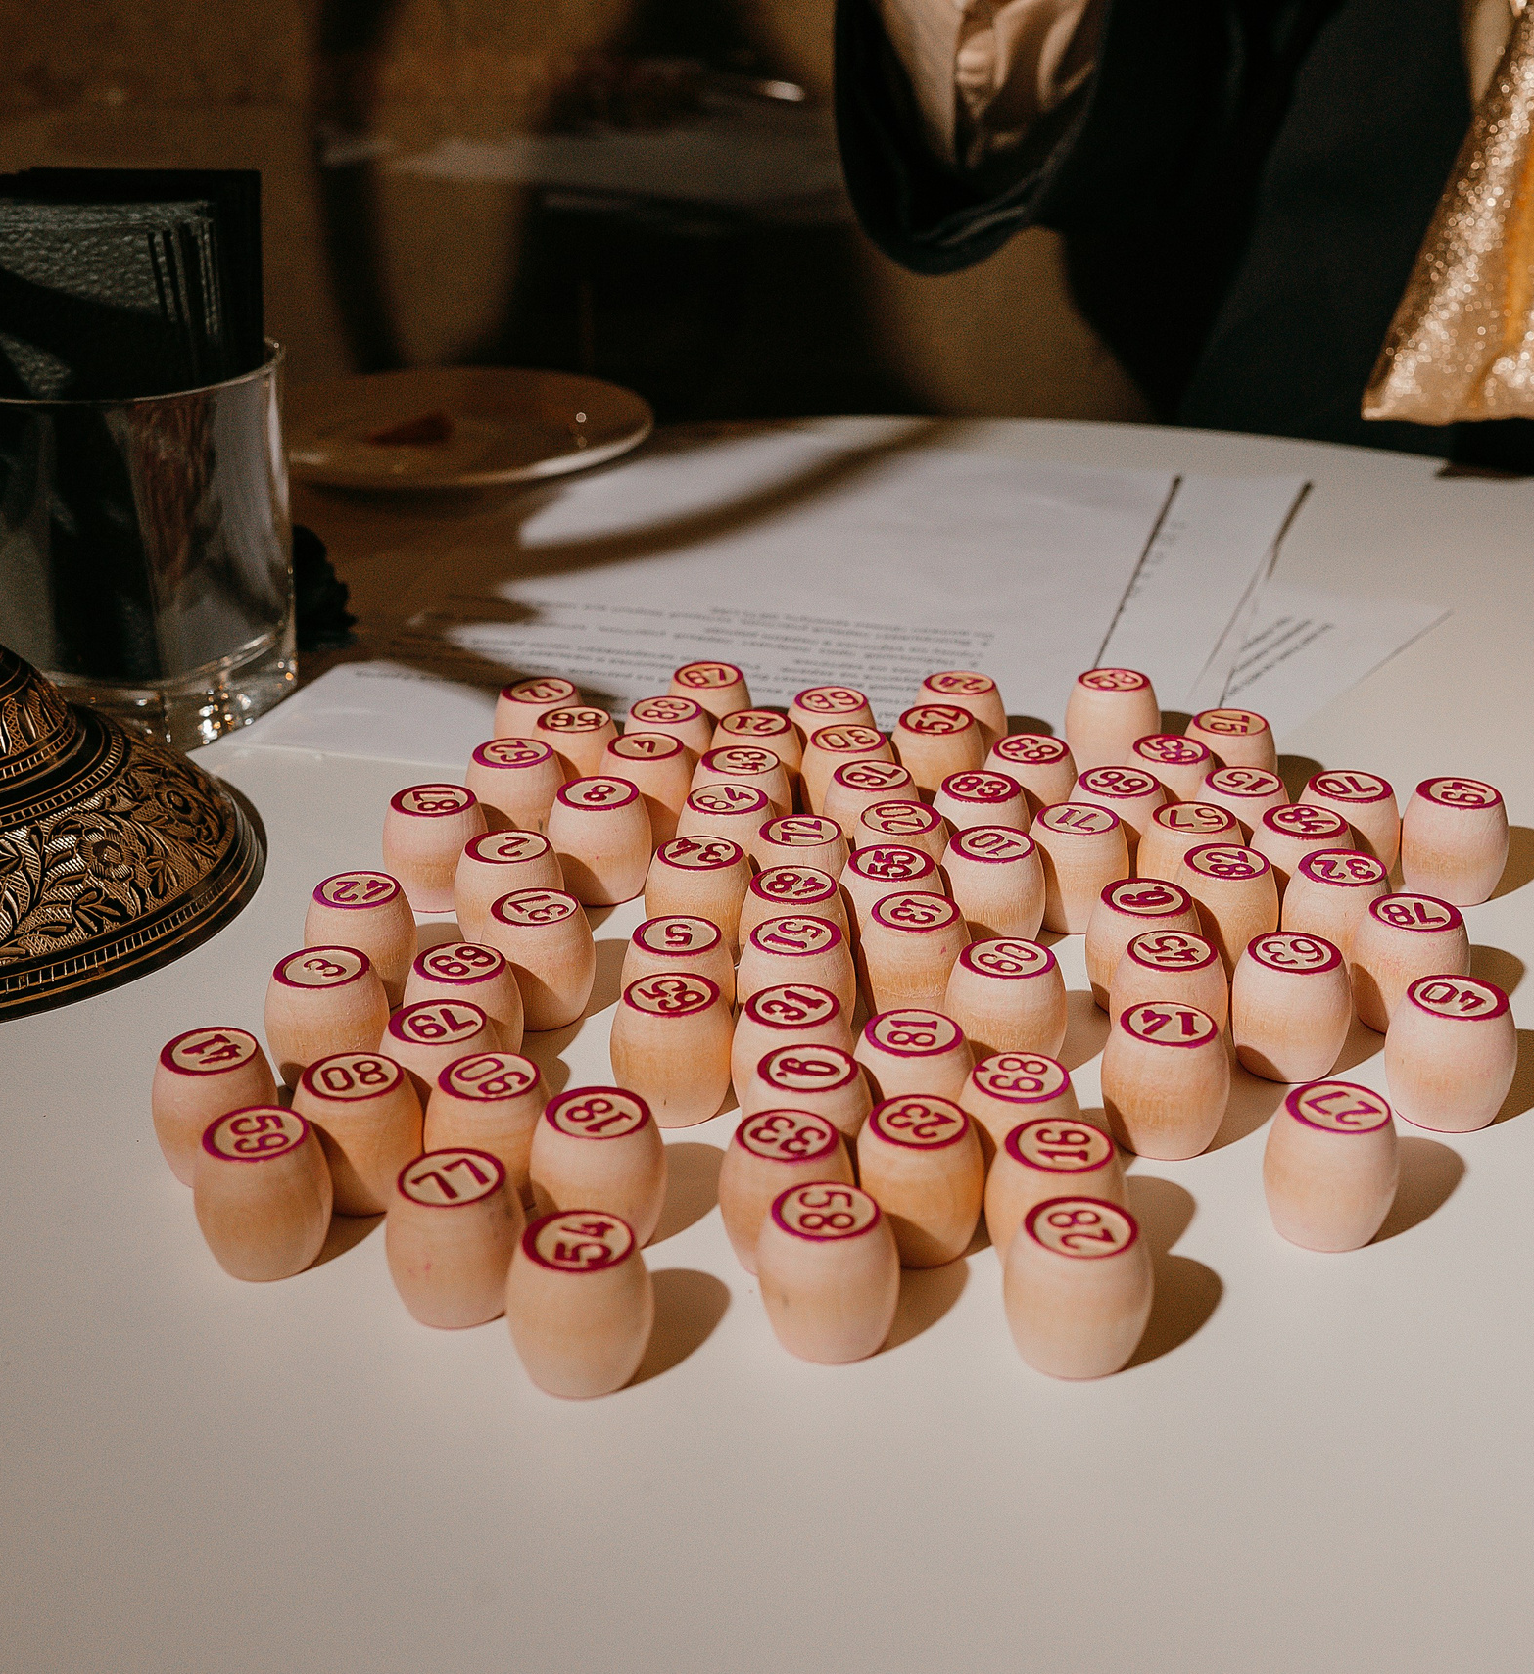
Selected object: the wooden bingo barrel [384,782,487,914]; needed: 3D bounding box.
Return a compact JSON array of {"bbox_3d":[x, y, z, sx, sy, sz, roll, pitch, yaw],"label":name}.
[{"bbox_3d":[-0.074,0.003,0.548,0.023,0.024,0.023,-4,25,-8],"label":"wooden bingo barrel"}]

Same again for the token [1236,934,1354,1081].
[{"bbox_3d":[0.102,0.033,0.473,0.023,0.024,0.023,-1,24,0],"label":"token"}]

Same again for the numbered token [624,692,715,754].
[{"bbox_3d":[-0.024,-0.020,0.591,0.023,0.024,0.023,-1,25,0],"label":"numbered token"}]

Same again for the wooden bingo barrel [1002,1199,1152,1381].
[{"bbox_3d":[0.050,0.073,0.392,0.023,0.024,0.023,3,25,8],"label":"wooden bingo barrel"}]

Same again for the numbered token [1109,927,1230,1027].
[{"bbox_3d":[0.078,0.032,0.473,0.023,0.024,0.023,-1,25,0],"label":"numbered token"}]

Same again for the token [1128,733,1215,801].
[{"bbox_3d":[0.094,-0.009,0.570,0.023,0.024,0.023,-1,24,1],"label":"token"}]

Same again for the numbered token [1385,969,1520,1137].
[{"bbox_3d":[0.128,0.040,0.455,0.023,0.024,0.023,-1,25,0],"label":"numbered token"}]

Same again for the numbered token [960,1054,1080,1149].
[{"bbox_3d":[0.045,0.053,0.433,0.022,0.023,0.022,-1,24,0],"label":"numbered token"}]

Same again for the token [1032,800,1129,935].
[{"bbox_3d":[0.068,0.007,0.535,0.023,0.024,0.023,-1,24,1],"label":"token"}]

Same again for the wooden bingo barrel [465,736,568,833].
[{"bbox_3d":[-0.058,-0.008,0.563,0.023,0.024,0.023,-1,24,0],"label":"wooden bingo barrel"}]

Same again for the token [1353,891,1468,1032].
[{"bbox_3d":[0.129,0.026,0.490,0.023,0.023,0.023,-1,24,0],"label":"token"}]

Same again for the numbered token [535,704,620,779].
[{"bbox_3d":[-0.046,-0.017,0.597,0.023,0.024,0.023,-1,24,1],"label":"numbered token"}]

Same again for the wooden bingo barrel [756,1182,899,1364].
[{"bbox_3d":[0.010,0.070,0.392,0.023,0.024,0.023,-1,25,0],"label":"wooden bingo barrel"}]

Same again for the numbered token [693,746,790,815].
[{"bbox_3d":[-0.006,-0.007,0.568,0.023,0.024,0.023,0,24,-1],"label":"numbered token"}]

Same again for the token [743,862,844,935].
[{"bbox_3d":[0.006,0.020,0.497,0.023,0.023,0.023,-1,24,0],"label":"token"}]

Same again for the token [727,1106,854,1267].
[{"bbox_3d":[0.004,0.061,0.418,0.023,0.024,0.023,-1,24,1],"label":"token"}]

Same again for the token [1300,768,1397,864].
[{"bbox_3d":[0.128,0.000,0.538,0.023,0.023,0.023,-1,24,0],"label":"token"}]

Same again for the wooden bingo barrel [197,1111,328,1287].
[{"bbox_3d":[-0.085,0.060,0.412,0.023,0.023,0.023,-1,24,0],"label":"wooden bingo barrel"}]

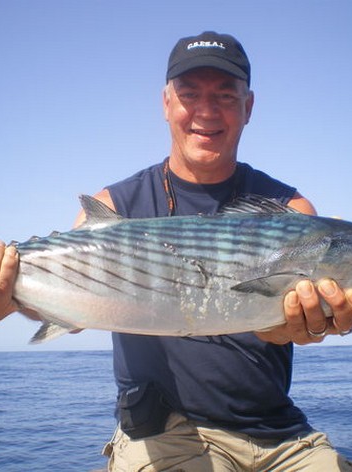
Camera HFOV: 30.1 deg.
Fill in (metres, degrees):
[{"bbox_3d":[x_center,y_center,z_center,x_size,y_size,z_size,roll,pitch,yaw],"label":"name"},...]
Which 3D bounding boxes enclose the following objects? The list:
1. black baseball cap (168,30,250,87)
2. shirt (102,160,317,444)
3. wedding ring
[{"bbox_3d":[0.060,-0.330,1.240,0.168,0.130,0.255,3,10,5],"label":"black baseball cap"},{"bbox_3d":[0.066,0.128,1.300,0.420,0.580,0.290,-1,-10,2],"label":"shirt"},{"bbox_3d":[0.158,0.107,0.735,0.022,0.004,0.022,-9,30,5],"label":"wedding ring"}]

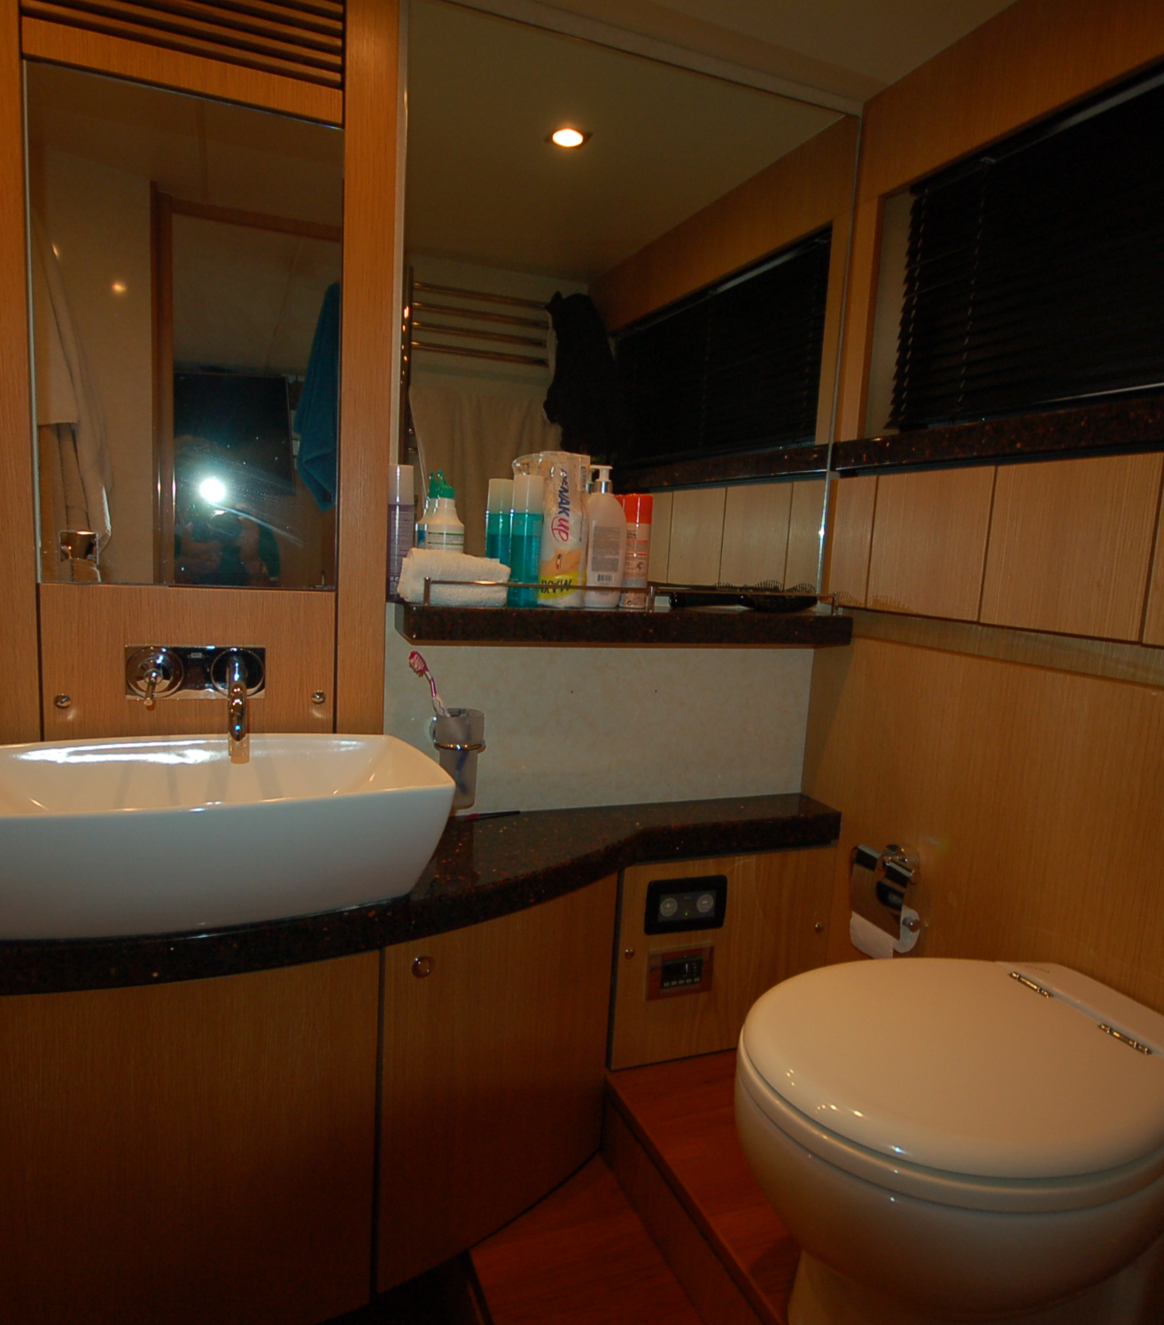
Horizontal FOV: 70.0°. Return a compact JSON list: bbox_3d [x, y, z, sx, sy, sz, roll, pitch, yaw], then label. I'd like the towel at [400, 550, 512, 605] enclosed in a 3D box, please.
[{"bbox_3d":[-0.176,-0.115,1.144,0.152,0.076,0.083,0,9,-22],"label":"towel"}]

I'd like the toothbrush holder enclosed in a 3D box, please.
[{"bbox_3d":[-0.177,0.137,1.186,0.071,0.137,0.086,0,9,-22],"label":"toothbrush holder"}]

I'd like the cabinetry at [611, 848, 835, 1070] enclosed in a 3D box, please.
[{"bbox_3d":[0.217,0.469,1.403,0.394,0.340,0.102,0,9,-22],"label":"cabinetry"}]

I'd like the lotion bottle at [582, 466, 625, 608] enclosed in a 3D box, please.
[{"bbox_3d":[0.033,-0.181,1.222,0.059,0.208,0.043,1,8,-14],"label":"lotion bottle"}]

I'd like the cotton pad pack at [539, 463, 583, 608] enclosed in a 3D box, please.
[{"bbox_3d":[-0.027,-0.187,1.197,0.065,0.220,0.062,2,8,-12],"label":"cotton pad pack"}]

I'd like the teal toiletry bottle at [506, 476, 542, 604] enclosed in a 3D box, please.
[{"bbox_3d":[-0.079,-0.169,1.170,0.046,0.186,0.046,2,8,-12],"label":"teal toiletry bottle"}]

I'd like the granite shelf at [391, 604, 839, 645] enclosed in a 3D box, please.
[{"bbox_3d":[0.091,-0.057,1.270,0.727,0.044,0.093,0,9,-22],"label":"granite shelf"}]

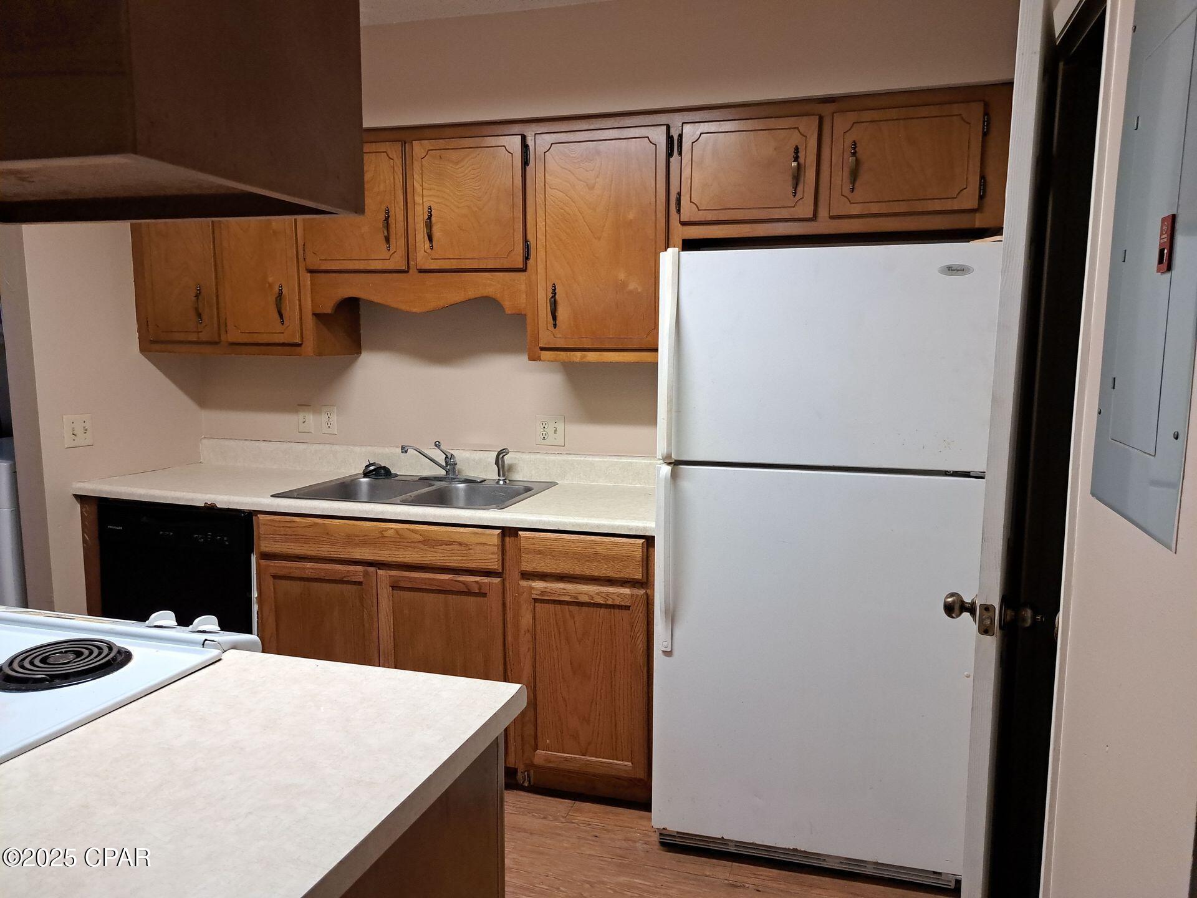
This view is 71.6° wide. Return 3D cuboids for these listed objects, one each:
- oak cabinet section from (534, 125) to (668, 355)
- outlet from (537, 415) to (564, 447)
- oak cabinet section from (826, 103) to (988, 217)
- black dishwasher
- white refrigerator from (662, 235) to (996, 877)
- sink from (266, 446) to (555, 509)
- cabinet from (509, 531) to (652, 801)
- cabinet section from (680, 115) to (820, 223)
[{"bbox_3d":[0.050,-0.670,2.744,0.466,0.723,0.338,2,7,15],"label":"oak cabinet section"},{"bbox_3d":[-0.177,-0.067,3.048,0.112,0.114,0.010,2,7,15],"label":"outlet"},{"bbox_3d":[0.909,-0.828,2.492,0.398,0.290,0.325,2,7,16],"label":"oak cabinet section"},{"bbox_3d":[-1.358,0.580,3.115,0.618,0.865,0.615,2,7,15],"label":"black dishwasher"},{"bbox_3d":[0.623,0.295,2.406,0.783,1.653,0.791,2,7,15],"label":"white refrigerator"},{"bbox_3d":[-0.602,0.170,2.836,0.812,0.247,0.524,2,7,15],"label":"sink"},{"bbox_3d":[0.032,0.630,2.748,0.459,0.867,0.627,2,7,15],"label":"cabinet"},{"bbox_3d":[0.490,-0.841,2.614,0.399,0.296,0.325,2,7,16],"label":"cabinet section"}]

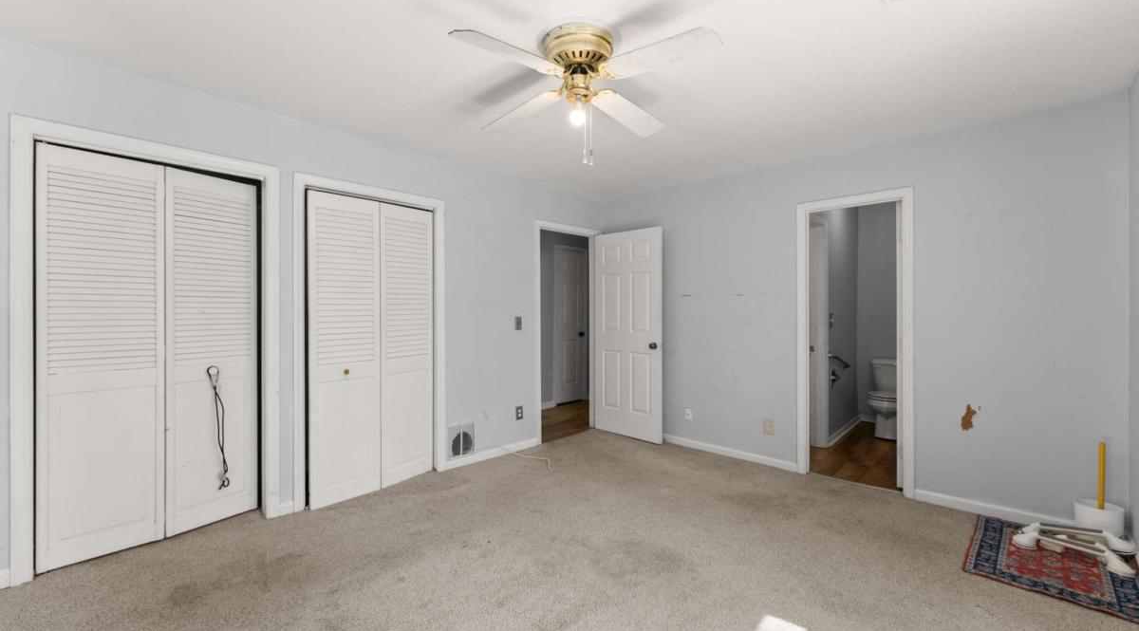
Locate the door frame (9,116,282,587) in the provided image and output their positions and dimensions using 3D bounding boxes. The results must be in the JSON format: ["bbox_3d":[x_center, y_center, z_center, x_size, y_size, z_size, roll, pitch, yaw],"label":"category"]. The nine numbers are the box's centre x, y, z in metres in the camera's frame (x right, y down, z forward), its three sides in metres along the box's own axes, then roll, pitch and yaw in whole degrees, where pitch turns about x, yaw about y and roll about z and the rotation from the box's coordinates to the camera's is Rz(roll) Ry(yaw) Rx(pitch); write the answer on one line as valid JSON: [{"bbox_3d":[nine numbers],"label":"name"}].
[{"bbox_3d":[-2.169,0.161,2.380,1.027,2.113,0.120,0,0,-45],"label":"door frame"}]

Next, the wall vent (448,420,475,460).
[{"bbox_3d":[-0.872,1.018,3.595,0.240,0.270,0.025,0,0,-45],"label":"wall vent"}]

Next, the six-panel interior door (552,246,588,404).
[{"bbox_3d":[0.006,0.184,6.108,0.045,2.050,0.560,0,0,45],"label":"six-panel interior door"}]

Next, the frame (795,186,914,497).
[{"bbox_3d":[2.035,0.182,3.180,0.120,2.046,0.709,0,0,-45],"label":"frame"}]

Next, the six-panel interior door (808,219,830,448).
[{"bbox_3d":[2.046,0.196,3.762,0.710,2.020,0.050,0,0,-45],"label":"six-panel interior door"}]

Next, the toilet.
[{"bbox_3d":[3.296,0.834,4.491,0.740,0.745,0.450,0,0,-45],"label":"toilet"}]

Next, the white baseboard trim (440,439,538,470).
[{"bbox_3d":[-0.640,1.181,3.816,0.947,0.070,0.018,0,0,-45],"label":"white baseboard trim"}]

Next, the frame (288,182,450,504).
[{"bbox_3d":[-1.384,0.162,3.157,1.037,2.108,0.120,0,0,-45],"label":"frame"}]

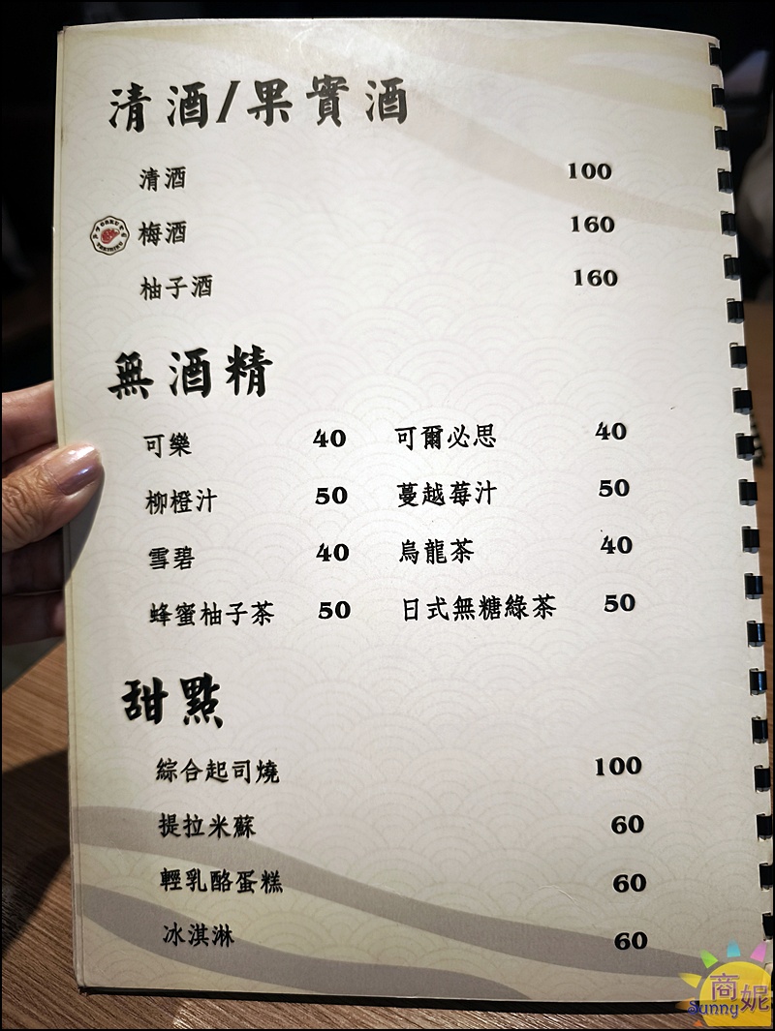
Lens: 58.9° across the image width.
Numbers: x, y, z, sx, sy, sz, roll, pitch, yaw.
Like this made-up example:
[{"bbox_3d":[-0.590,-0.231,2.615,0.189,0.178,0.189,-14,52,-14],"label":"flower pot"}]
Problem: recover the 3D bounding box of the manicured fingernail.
[{"bbox_3d":[-0.092,-0.013,0.201,0.015,0.004,0.013,-31,82,-12],"label":"manicured fingernail"}]

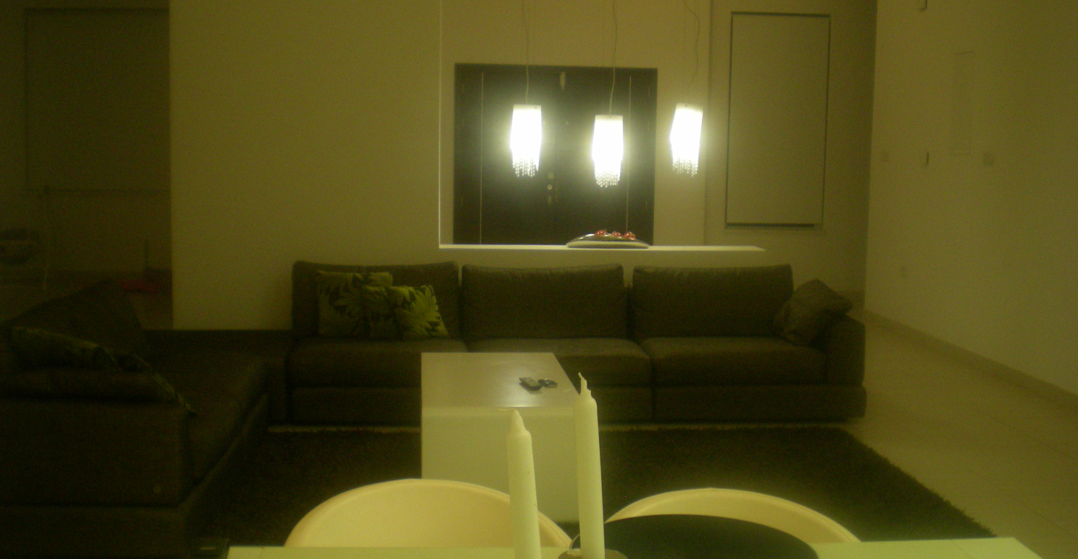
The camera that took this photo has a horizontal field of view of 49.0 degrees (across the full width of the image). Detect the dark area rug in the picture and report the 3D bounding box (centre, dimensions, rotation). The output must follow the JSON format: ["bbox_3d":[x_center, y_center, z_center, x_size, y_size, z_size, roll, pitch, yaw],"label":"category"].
[{"bbox_3d":[0.182,0.874,5.060,3.050,0.030,2.050,0,7,-5],"label":"dark area rug"}]

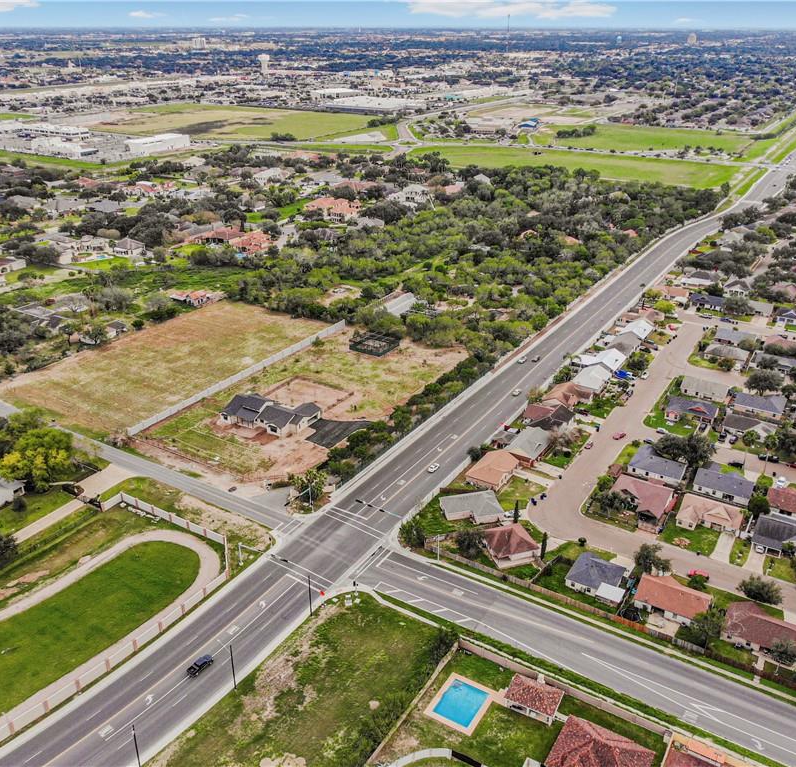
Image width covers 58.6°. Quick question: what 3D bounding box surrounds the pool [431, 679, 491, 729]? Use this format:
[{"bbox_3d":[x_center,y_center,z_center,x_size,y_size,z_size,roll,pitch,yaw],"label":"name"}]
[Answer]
[{"bbox_3d":[13.048,65.780,145.092,7.600,1.200,9.300,16,31,29],"label":"pool"}]

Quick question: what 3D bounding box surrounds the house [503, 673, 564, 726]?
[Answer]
[{"bbox_3d":[27.649,63.506,143.869,9.800,3.900,7.000,14,30,26],"label":"house"}]

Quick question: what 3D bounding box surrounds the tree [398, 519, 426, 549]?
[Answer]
[{"bbox_3d":[3.741,40.360,187.698,6.800,5.600,6.800,0,27,0],"label":"tree"}]

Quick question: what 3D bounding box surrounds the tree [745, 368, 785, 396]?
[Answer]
[{"bbox_3d":[135.200,0.281,263.143,12.800,9.400,12.800,0,27,0],"label":"tree"}]

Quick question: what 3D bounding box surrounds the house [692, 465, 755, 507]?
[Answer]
[{"bbox_3d":[96.100,28.560,208.480,15.000,4.800,13.800,15,31,27],"label":"house"}]

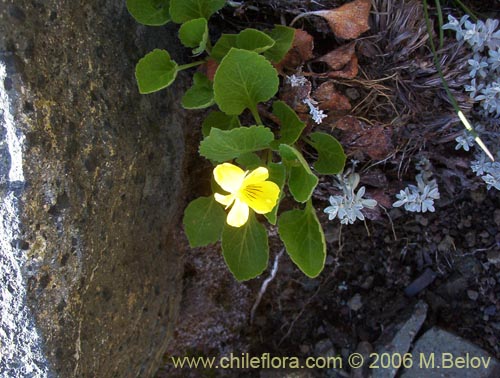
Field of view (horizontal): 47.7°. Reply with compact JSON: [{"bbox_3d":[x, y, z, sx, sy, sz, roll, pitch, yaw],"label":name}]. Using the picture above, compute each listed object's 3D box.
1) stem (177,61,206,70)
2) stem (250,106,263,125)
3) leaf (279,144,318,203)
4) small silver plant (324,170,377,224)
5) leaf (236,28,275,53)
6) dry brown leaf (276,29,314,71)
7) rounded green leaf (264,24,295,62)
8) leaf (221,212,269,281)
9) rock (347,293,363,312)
[{"bbox_3d":[-0.036,-0.074,0.338,0.018,0.002,0.002,-18,85,-6],"label":"stem"},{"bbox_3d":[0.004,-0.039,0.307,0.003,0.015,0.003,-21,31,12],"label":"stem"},{"bbox_3d":[0.031,-0.010,0.360,0.023,0.014,0.039,-19,102,-8],"label":"leaf"},{"bbox_3d":[0.060,0.005,0.335,0.030,0.022,0.030,-5,57,-3],"label":"small silver plant"},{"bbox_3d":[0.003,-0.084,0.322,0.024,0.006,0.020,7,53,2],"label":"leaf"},{"bbox_3d":[0.032,-0.098,0.400,0.027,0.012,0.033,25,73,5],"label":"dry brown leaf"},{"bbox_3d":[0.017,-0.089,0.347,0.021,0.008,0.026,32,69,-1],"label":"rounded green leaf"},{"bbox_3d":[-0.003,0.036,0.370,0.031,0.010,0.047,11,96,-1],"label":"leaf"},{"bbox_3d":[0.076,0.082,0.410,0.012,0.010,0.015,0,63,0],"label":"rock"}]

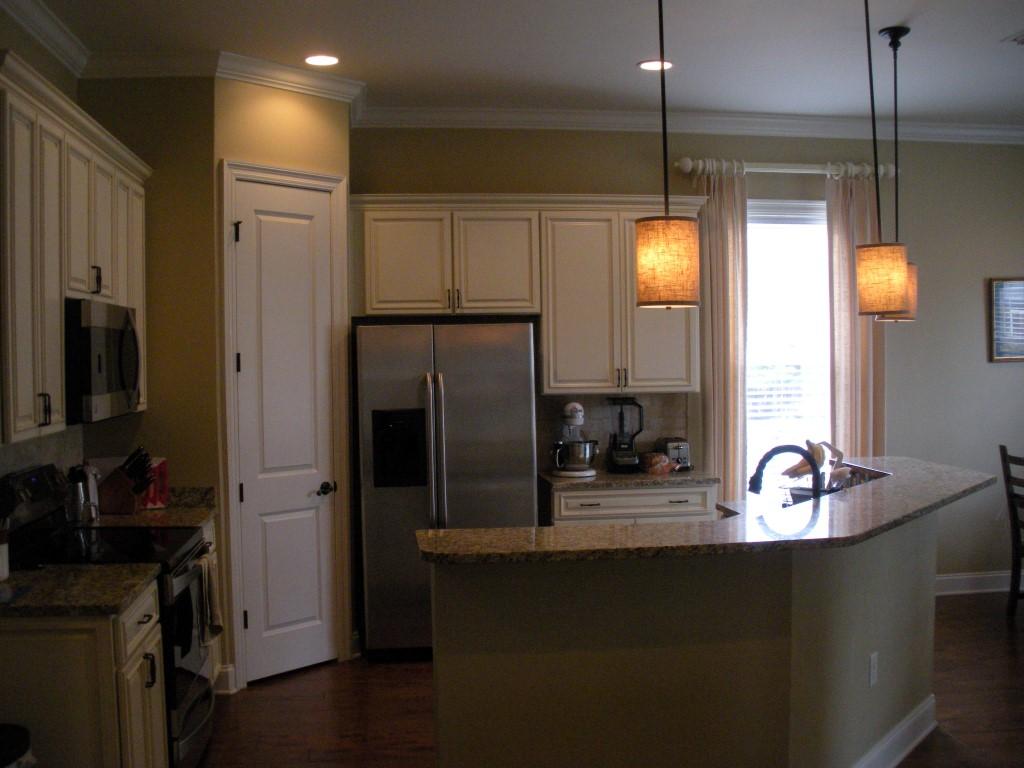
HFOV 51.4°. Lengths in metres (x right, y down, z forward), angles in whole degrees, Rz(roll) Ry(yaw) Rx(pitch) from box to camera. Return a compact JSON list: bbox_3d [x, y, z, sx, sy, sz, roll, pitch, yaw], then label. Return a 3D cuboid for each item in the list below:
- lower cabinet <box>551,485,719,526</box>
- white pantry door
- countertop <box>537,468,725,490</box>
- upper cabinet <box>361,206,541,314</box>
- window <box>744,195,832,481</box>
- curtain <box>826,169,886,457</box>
[{"bbox_3d":[0.627,0.982,6.006,0.900,0.880,0.610,-1,2,-7],"label":"lower cabinet"},{"bbox_3d":[-1.128,0.230,5.372,0.045,2.440,0.590,1,2,40],"label":"white pantry door"},{"bbox_3d":[0.646,0.538,6.103,0.935,0.036,0.645,-1,2,-7],"label":"countertop"},{"bbox_3d":[-0.350,-0.678,6.088,1.000,0.585,0.340,-1,2,-7],"label":"upper cabinet"},{"bbox_3d":[1.648,-0.152,6.410,0.720,1.880,0.100,-1,2,-7],"label":"window"},{"bbox_3d":[2.064,0.064,6.378,0.370,2.630,0.110,-1,2,-7],"label":"curtain"}]

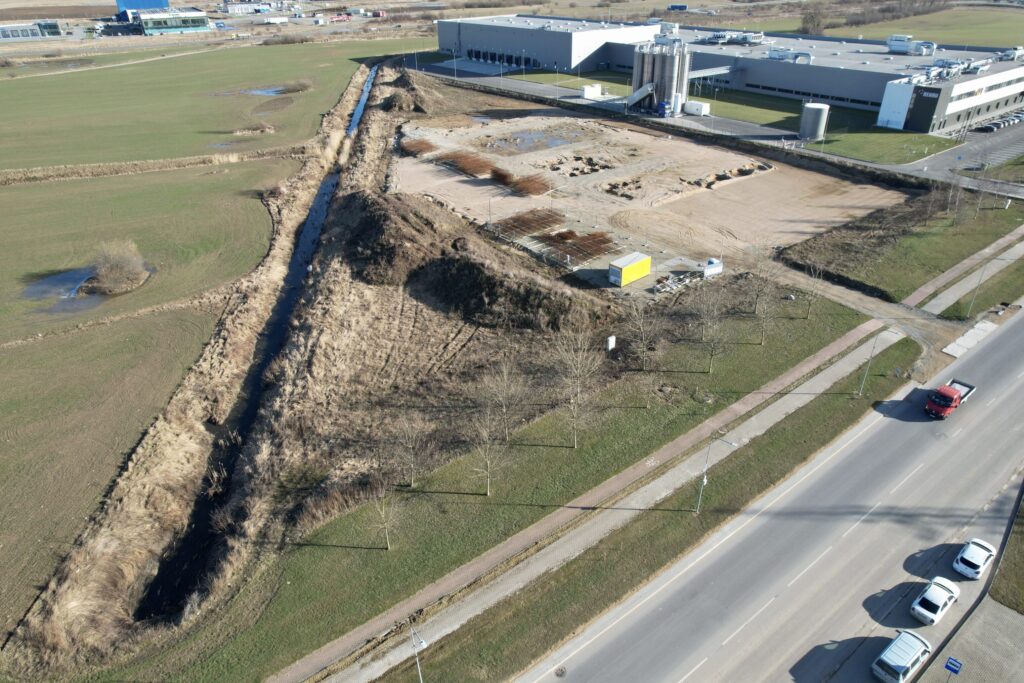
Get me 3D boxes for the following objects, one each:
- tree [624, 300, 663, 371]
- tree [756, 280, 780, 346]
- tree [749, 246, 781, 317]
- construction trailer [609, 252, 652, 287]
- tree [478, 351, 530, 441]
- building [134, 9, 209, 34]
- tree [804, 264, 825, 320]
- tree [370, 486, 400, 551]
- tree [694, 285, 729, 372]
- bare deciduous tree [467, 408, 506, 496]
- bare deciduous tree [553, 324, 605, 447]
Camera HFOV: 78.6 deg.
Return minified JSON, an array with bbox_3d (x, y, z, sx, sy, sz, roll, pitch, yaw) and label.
[{"bbox_3d":[14.719,-0.402,69.907,4.284,8.518,4.284,5,32,12],"label":"tree"},{"bbox_3d":[30.125,-3.211,73.779,2.417,8.409,2.417,12,34,21],"label":"tree"},{"bbox_3d":[32.222,-7.563,80.025,4.043,9.272,4.043,11,34,21],"label":"tree"},{"bbox_3d":[17.178,-10.428,90.837,6.120,2.800,2.420,-25,38,-33],"label":"construction trailer"},{"bbox_3d":[-0.737,5.637,59.557,5.005,9.802,5.005,-2,31,-1],"label":"tree"},{"bbox_3d":[-283.346,-266.681,521.888,47.520,13.365,64.350,-18,35,-24],"label":"building"},{"bbox_3d":[38.116,-6.036,79.133,2.061,7.235,2.061,14,35,24],"label":"tree"},{"bbox_3d":[-9.894,14.075,49.182,2.176,6.636,2.176,-11,32,-14],"label":"tree"},{"bbox_3d":[22.544,-1.128,70.800,3.543,10.805,3.543,9,33,18],"label":"tree"},{"bbox_3d":[-2.143,9.778,53.368,3.486,9.202,3.486,-4,31,-3],"label":"bare deciduous tree"},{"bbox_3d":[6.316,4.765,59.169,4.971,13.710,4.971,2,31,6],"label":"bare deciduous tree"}]

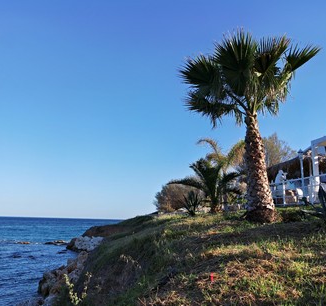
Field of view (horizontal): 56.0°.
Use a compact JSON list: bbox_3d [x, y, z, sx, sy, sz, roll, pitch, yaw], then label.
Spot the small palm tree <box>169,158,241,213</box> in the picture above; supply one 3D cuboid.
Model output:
[{"bbox_3d":[1.625,1.206,11.510,2.650,1.950,2.500,1,-12,0],"label":"small palm tree"}]

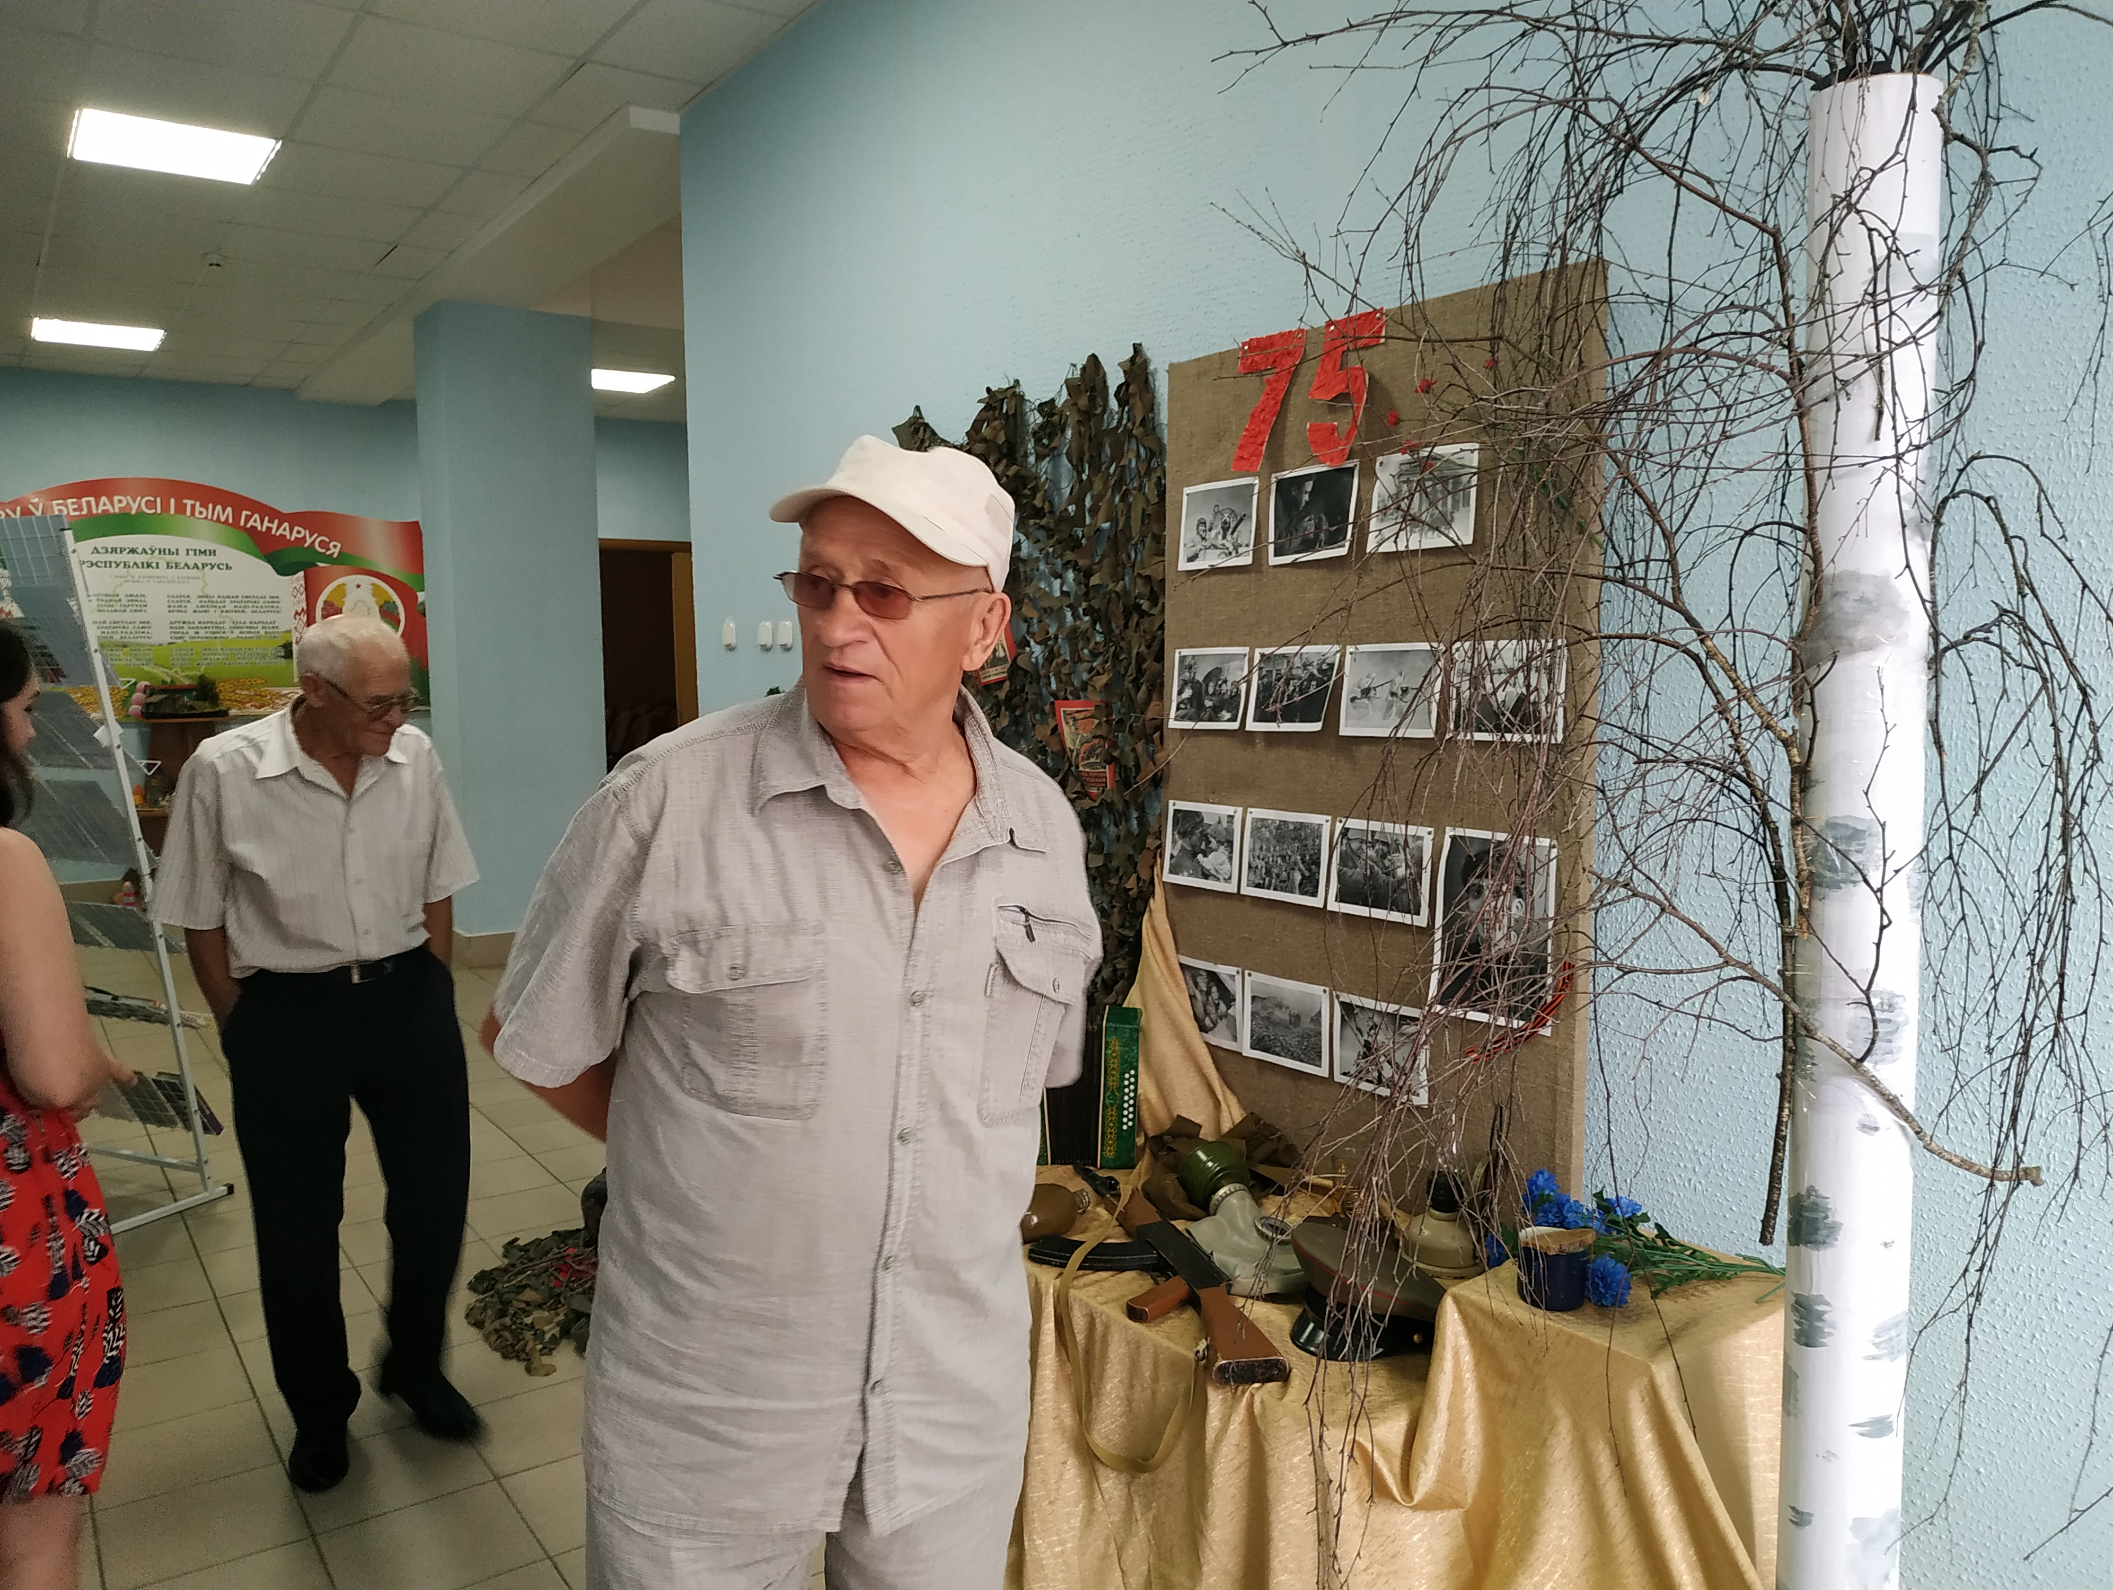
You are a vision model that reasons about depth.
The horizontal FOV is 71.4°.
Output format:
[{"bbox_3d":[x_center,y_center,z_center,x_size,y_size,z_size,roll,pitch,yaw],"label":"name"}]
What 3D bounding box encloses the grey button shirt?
[{"bbox_3d":[-0.233,0.267,1.335,0.560,0.730,0.340,-4,6,-35],"label":"grey button shirt"}]

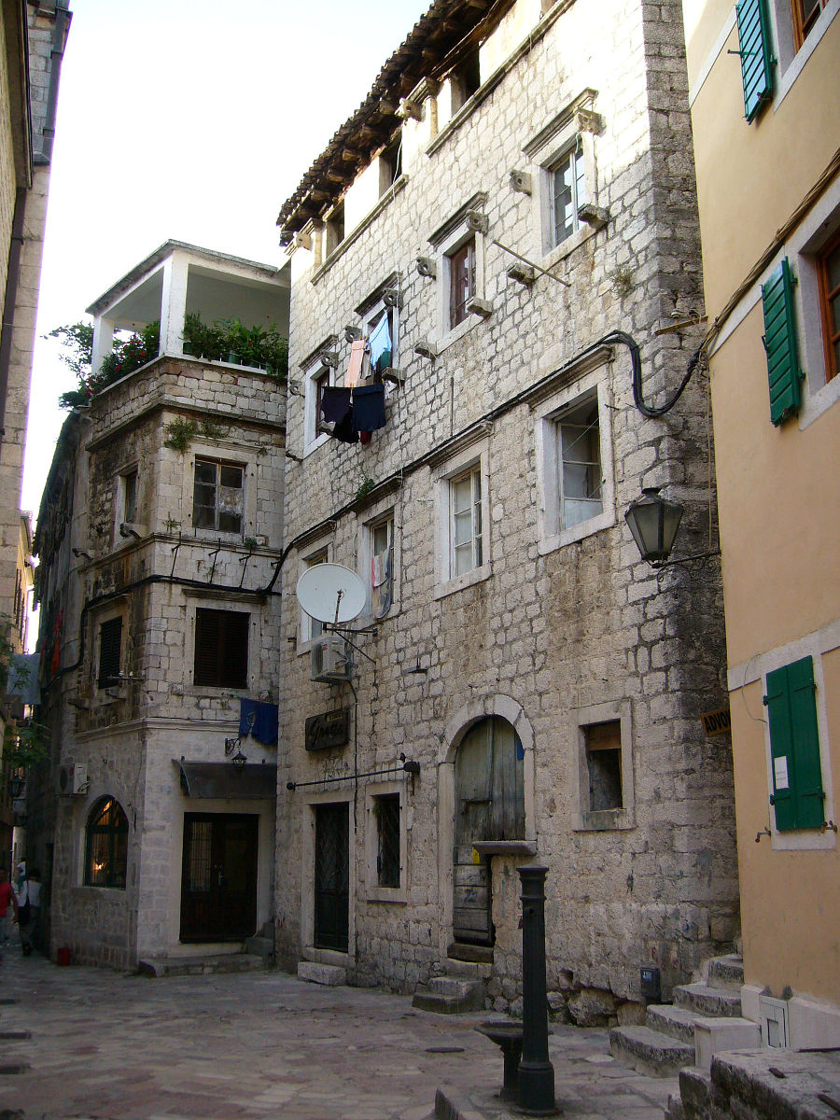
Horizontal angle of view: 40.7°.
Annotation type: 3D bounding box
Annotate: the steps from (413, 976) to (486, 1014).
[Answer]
[{"bbox_3d":[0.340,4.984,12.963,0.531,0.327,0.705,7,-16,-27],"label":"steps"}]

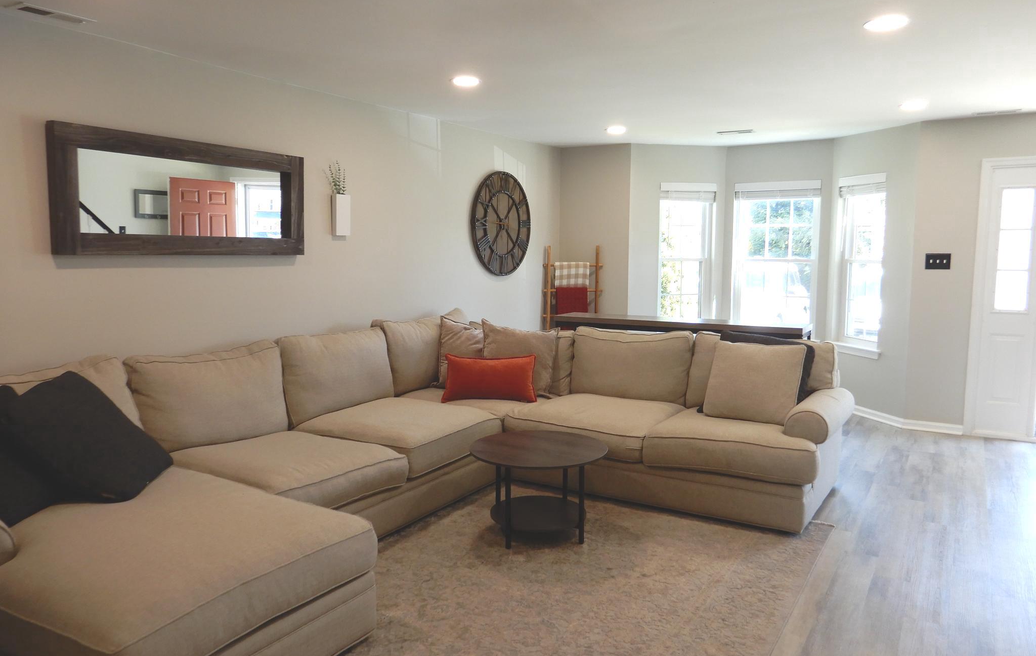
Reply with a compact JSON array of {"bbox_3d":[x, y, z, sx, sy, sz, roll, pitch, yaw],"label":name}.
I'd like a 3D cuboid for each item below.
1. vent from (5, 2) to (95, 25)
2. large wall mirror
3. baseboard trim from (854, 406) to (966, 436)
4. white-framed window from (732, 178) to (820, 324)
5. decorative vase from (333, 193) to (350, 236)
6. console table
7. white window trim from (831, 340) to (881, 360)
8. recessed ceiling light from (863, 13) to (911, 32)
[{"bbox_3d":[-2.039,-1.364,3.138,0.145,0.015,0.300,4,7,32],"label":"vent"},{"bbox_3d":[-1.735,-0.695,3.875,0.065,0.600,1.430,4,7,32],"label":"large wall mirror"},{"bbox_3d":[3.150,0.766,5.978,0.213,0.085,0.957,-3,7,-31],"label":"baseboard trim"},{"bbox_3d":[2.428,-0.637,6.802,0.770,1.450,0.110,4,7,30],"label":"white-framed window"},{"bbox_3d":[-1.176,-0.748,4.775,0.050,0.265,0.120,4,7,32],"label":"decorative vase"},{"bbox_3d":[1.163,0.399,5.356,1.850,0.925,0.360,4,7,30],"label":"console table"},{"bbox_3d":[2.963,0.198,6.348,0.070,0.085,0.640,-1,6,-15],"label":"white window trim"},{"bbox_3d":[1.633,-1.352,3.185,0.185,0.025,0.185,4,7,32],"label":"recessed ceiling light"}]

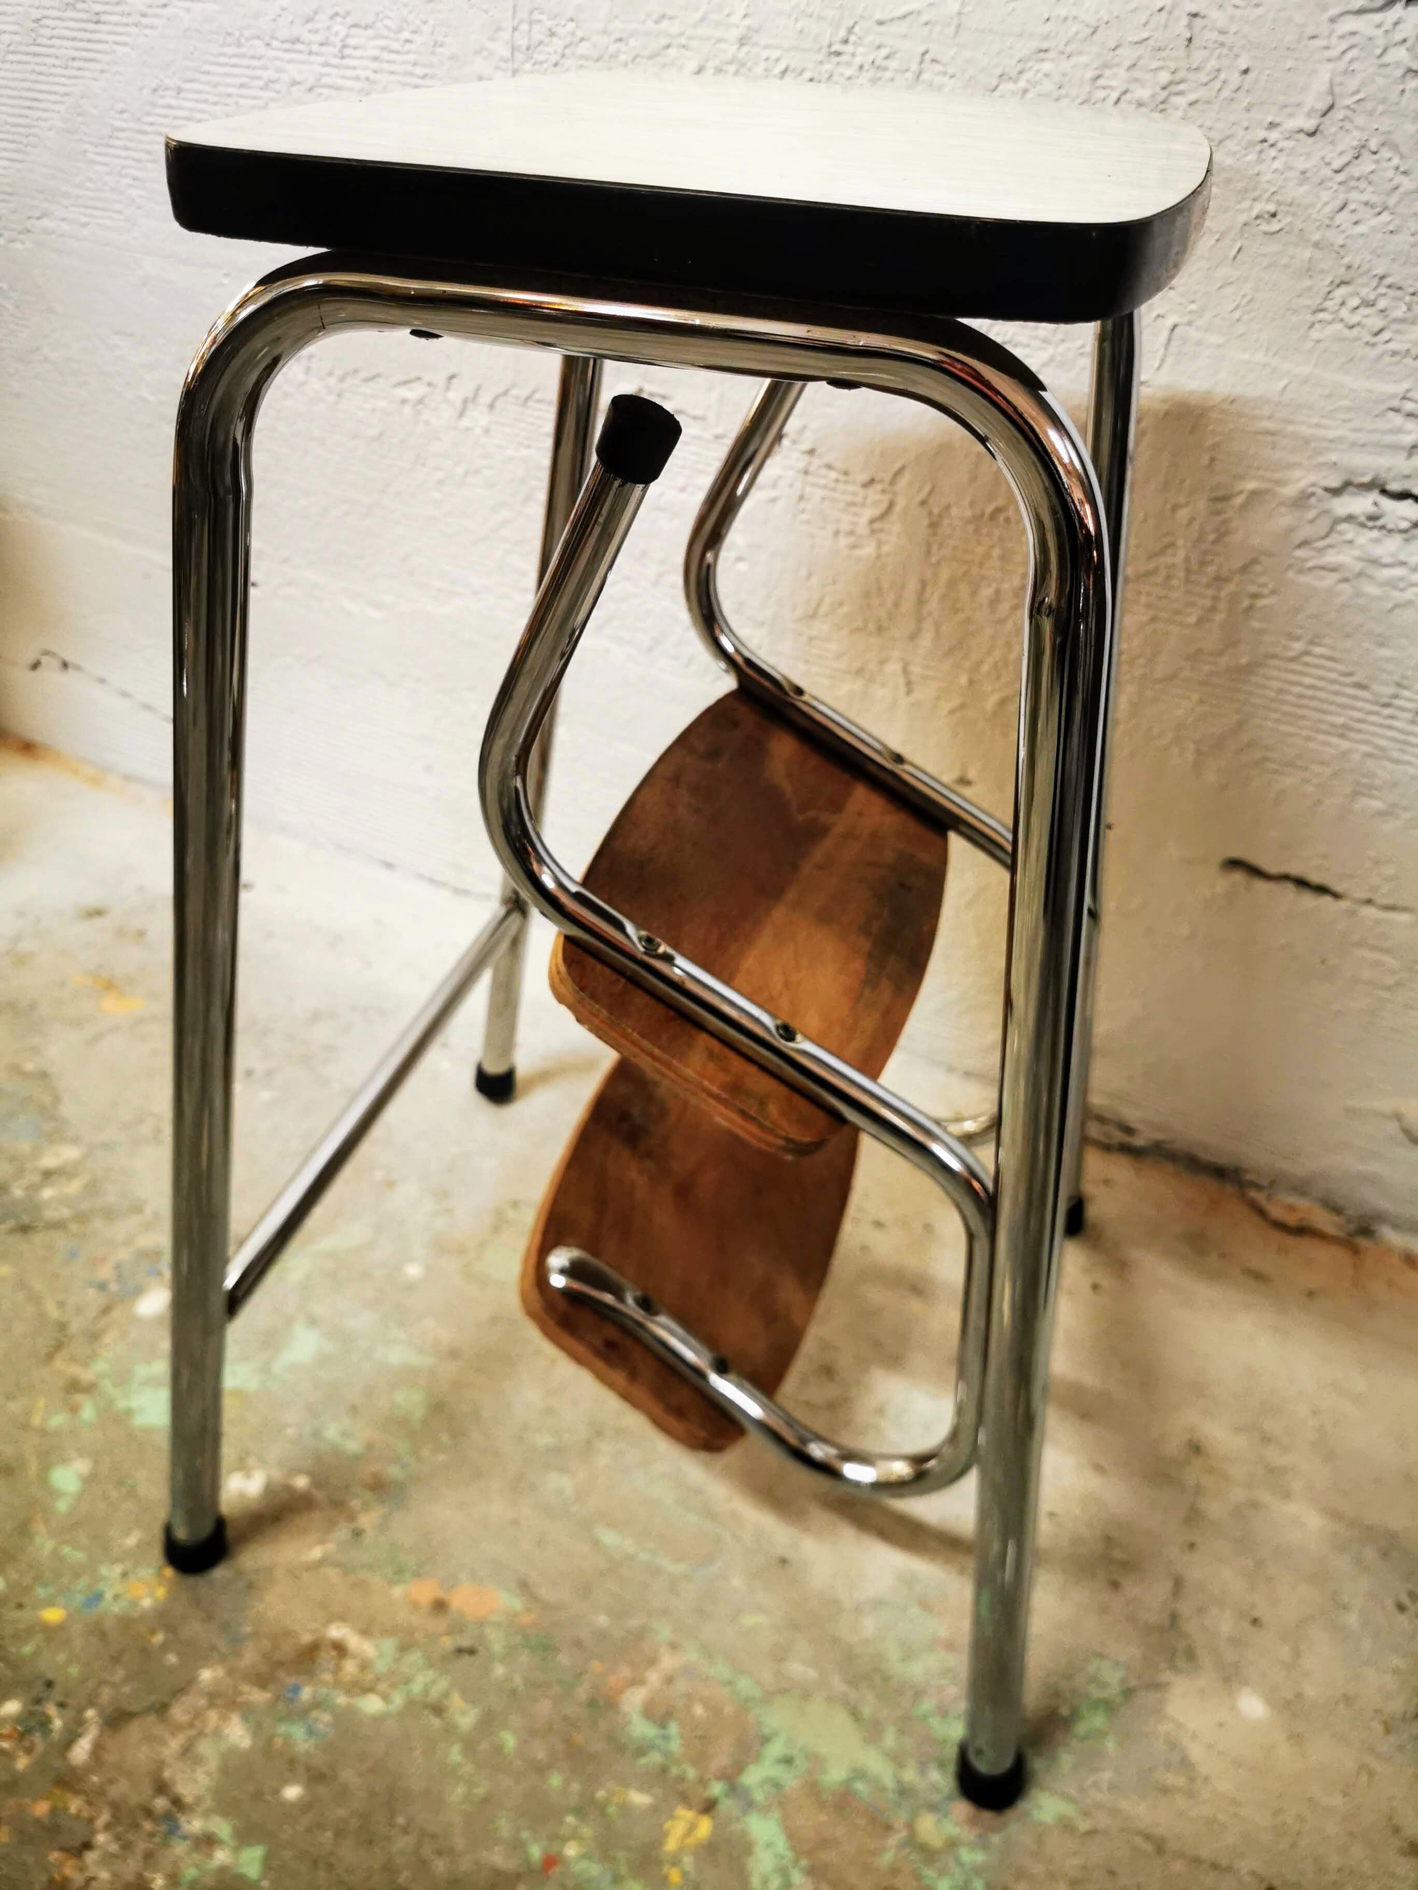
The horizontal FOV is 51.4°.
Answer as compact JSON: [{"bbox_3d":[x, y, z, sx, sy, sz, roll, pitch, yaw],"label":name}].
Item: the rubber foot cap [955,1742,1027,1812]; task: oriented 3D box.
[{"bbox_3d":[0.129,0.375,0.674,0.029,0.026,0.029,-2,27,1],"label":"rubber foot cap"}]

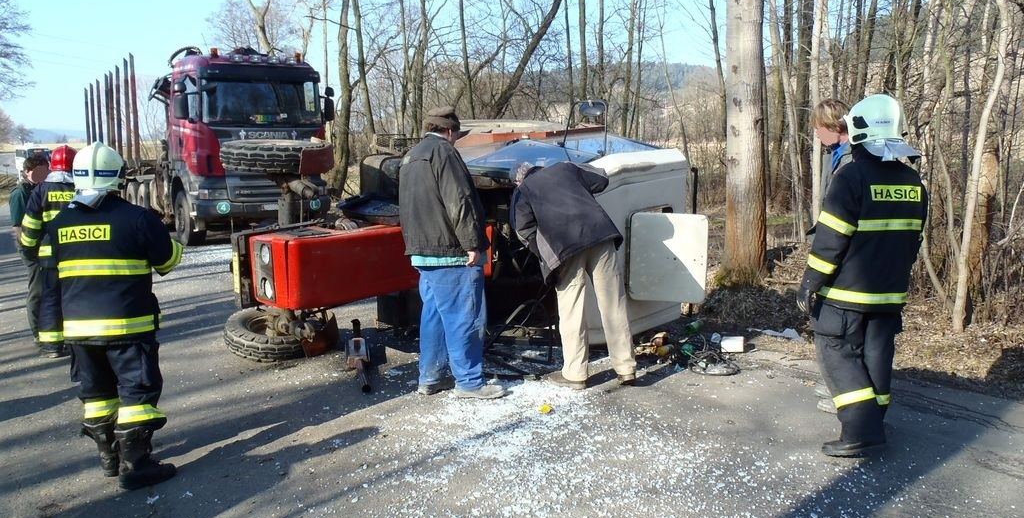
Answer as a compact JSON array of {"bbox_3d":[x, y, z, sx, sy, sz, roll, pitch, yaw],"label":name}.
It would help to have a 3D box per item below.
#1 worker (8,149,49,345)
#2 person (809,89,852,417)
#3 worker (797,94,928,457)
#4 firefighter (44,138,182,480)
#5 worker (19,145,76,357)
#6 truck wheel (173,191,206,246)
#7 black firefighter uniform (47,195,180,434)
[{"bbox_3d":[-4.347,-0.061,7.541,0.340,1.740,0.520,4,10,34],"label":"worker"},{"bbox_3d":[1.895,0.004,4.806,0.360,1.810,0.500,-2,8,0],"label":"person"},{"bbox_3d":[1.775,0.099,4.196,0.600,1.830,0.440,-6,9,-28],"label":"worker"},{"bbox_3d":[-2.029,0.289,4.238,0.640,1.790,0.460,-2,8,0],"label":"firefighter"},{"bbox_3d":[-3.857,-0.061,7.076,0.640,1.820,0.420,-4,8,-14],"label":"worker"},{"bbox_3d":[-6.103,-0.787,15.700,0.320,1.050,1.050,-8,10,-37],"label":"truck wheel"},{"bbox_3d":[-2.034,0.294,4.239,0.640,1.240,0.440,-2,8,0],"label":"black firefighter uniform"}]

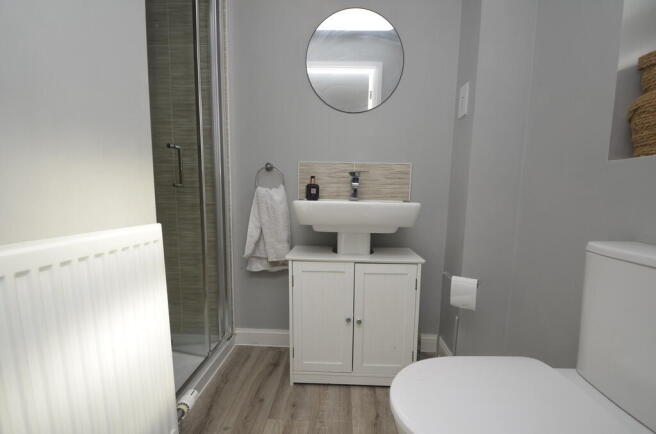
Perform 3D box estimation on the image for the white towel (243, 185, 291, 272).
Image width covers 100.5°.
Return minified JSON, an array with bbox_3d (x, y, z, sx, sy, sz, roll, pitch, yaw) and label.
[{"bbox_3d":[-0.316,0.066,1.435,0.242,0.458,0.095,1,6,2],"label":"white towel"}]

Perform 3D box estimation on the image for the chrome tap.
[{"bbox_3d":[0.132,-0.148,1.328,0.060,0.140,0.130,1,6,2],"label":"chrome tap"}]

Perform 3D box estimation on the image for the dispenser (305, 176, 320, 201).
[{"bbox_3d":[-0.075,-0.143,1.381,0.066,0.120,0.050,1,6,2],"label":"dispenser"}]

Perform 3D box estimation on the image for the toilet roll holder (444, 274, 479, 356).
[{"bbox_3d":[0.585,0.527,1.241,0.160,0.530,0.145,4,7,22],"label":"toilet roll holder"}]

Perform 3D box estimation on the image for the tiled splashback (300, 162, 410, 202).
[{"bbox_3d":[0.140,-0.187,1.448,0.592,0.204,0.012,1,6,2],"label":"tiled splashback"}]

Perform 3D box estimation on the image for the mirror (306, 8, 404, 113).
[{"bbox_3d":[0.137,-0.781,1.378,0.496,0.496,0.022,1,6,2],"label":"mirror"}]

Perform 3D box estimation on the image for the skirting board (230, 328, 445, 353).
[{"bbox_3d":[0.044,0.698,1.549,1.148,0.102,0.017,1,6,2],"label":"skirting board"}]

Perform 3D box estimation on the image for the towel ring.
[{"bbox_3d":[-0.302,-0.194,1.436,0.158,0.172,0.065,1,6,2],"label":"towel ring"}]

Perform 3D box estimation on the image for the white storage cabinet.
[{"bbox_3d":[0.118,0.469,1.347,0.607,0.605,0.278,1,6,2],"label":"white storage cabinet"}]

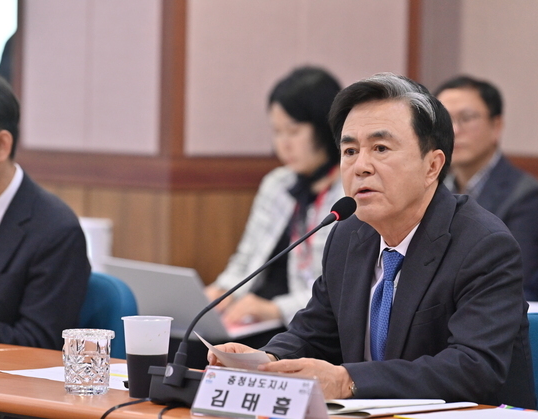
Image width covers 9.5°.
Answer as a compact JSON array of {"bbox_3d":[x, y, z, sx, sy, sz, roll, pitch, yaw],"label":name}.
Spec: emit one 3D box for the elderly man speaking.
[{"bbox_3d":[0.210,0.395,5.596,0.660,1.260,0.540,-1,3,-44],"label":"elderly man speaking"}]

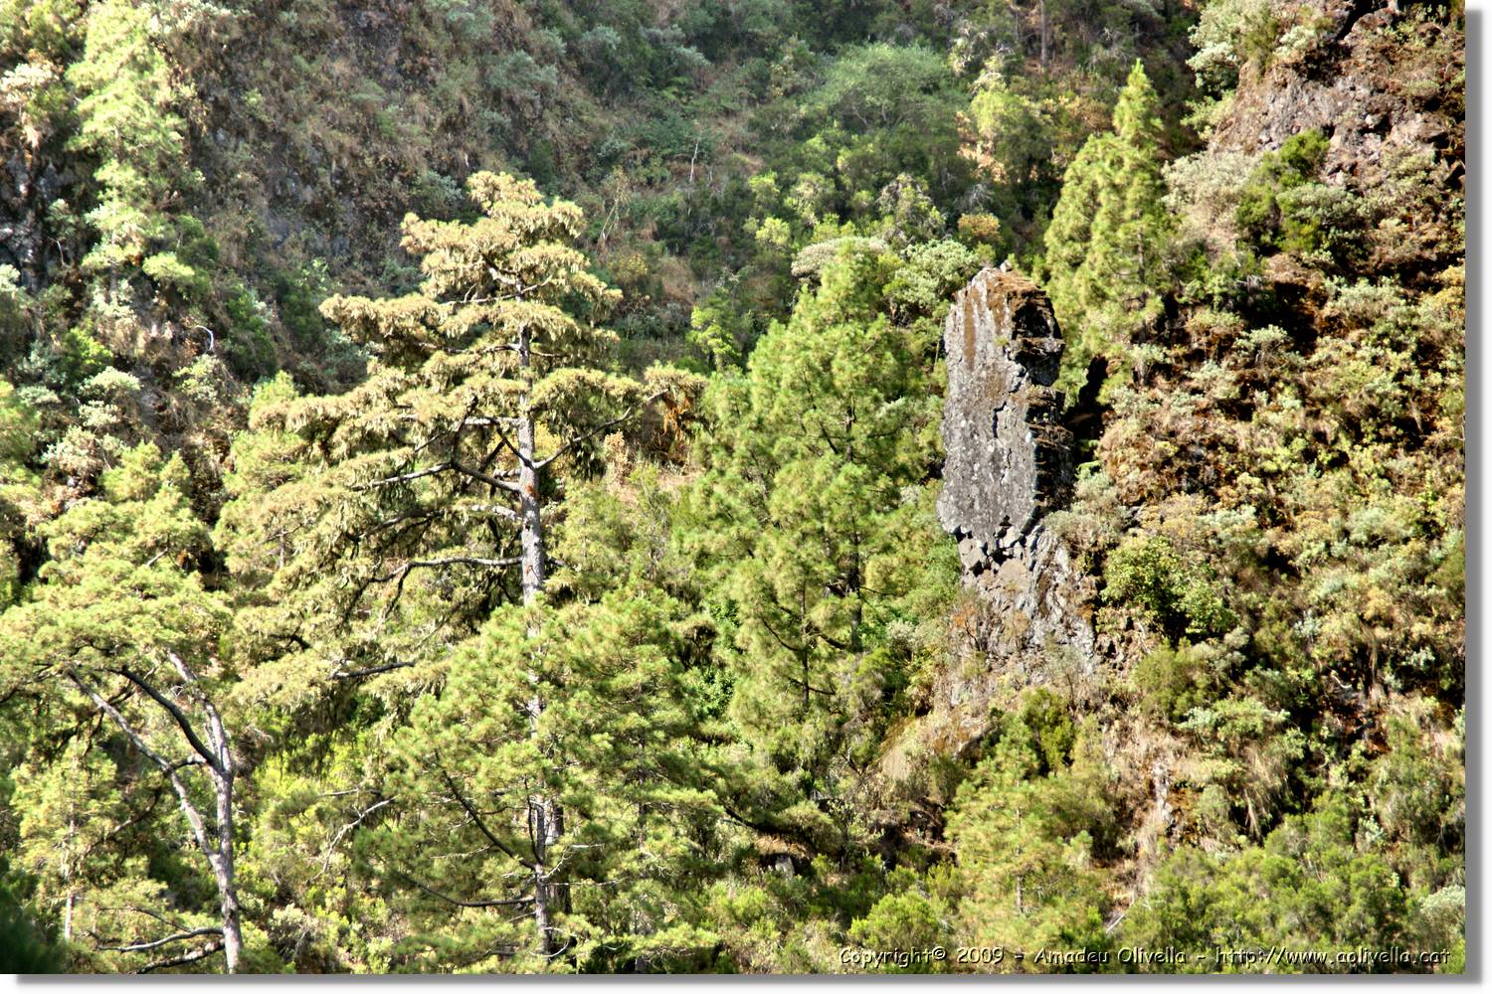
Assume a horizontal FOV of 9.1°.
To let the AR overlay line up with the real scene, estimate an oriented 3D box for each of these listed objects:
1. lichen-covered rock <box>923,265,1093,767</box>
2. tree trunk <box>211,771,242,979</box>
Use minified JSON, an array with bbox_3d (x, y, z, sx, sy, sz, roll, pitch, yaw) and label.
[{"bbox_3d":[7.476,0.396,264.000,4.600,13.700,4.000,-1,0,20],"label":"lichen-covered rock"},{"bbox_3d":[-13.060,9.726,235.000,0.580,5.600,0.560,-4,0,0],"label":"tree trunk"}]

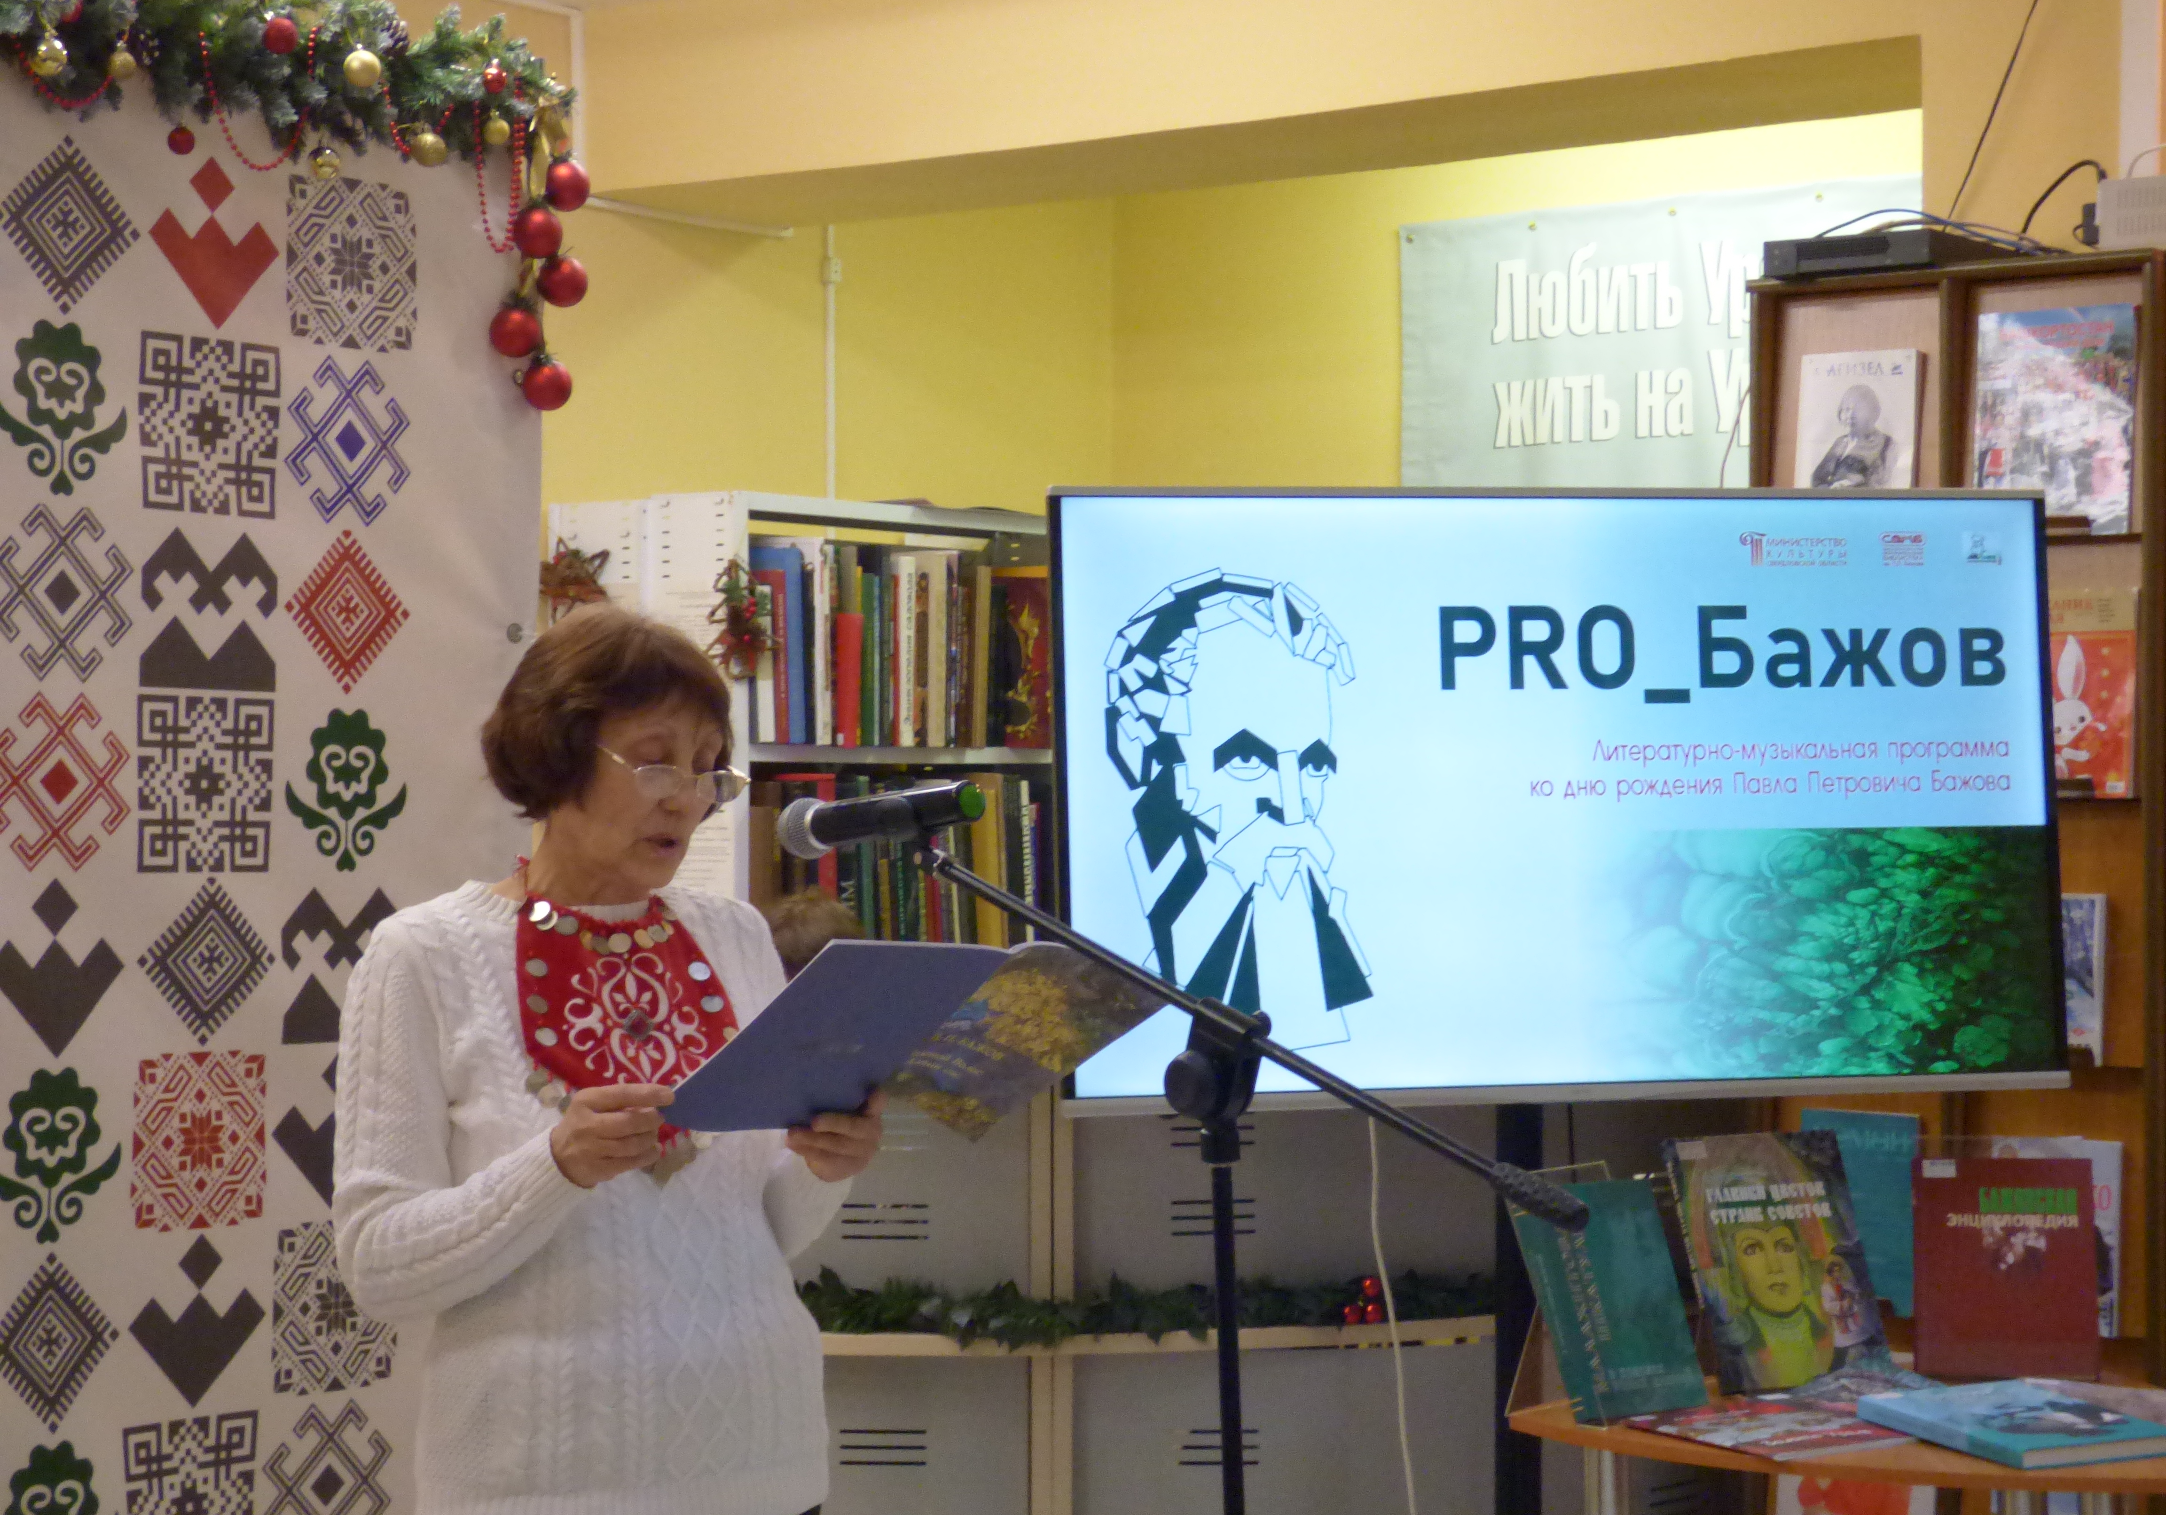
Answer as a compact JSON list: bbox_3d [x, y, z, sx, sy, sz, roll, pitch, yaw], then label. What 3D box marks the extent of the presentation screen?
[{"bbox_3d":[0.565,0.045,4.838,1.240,0.715,0.060,-1,-4,-14],"label":"presentation screen"}]

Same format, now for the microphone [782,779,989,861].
[{"bbox_3d":[-0.170,0.050,3.440,0.052,0.052,0.240,0,-7,-42],"label":"microphone"}]

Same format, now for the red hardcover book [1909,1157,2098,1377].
[{"bbox_3d":[1.078,0.601,4.827,0.207,0.267,0.038,0,-24,10],"label":"red hardcover book"}]

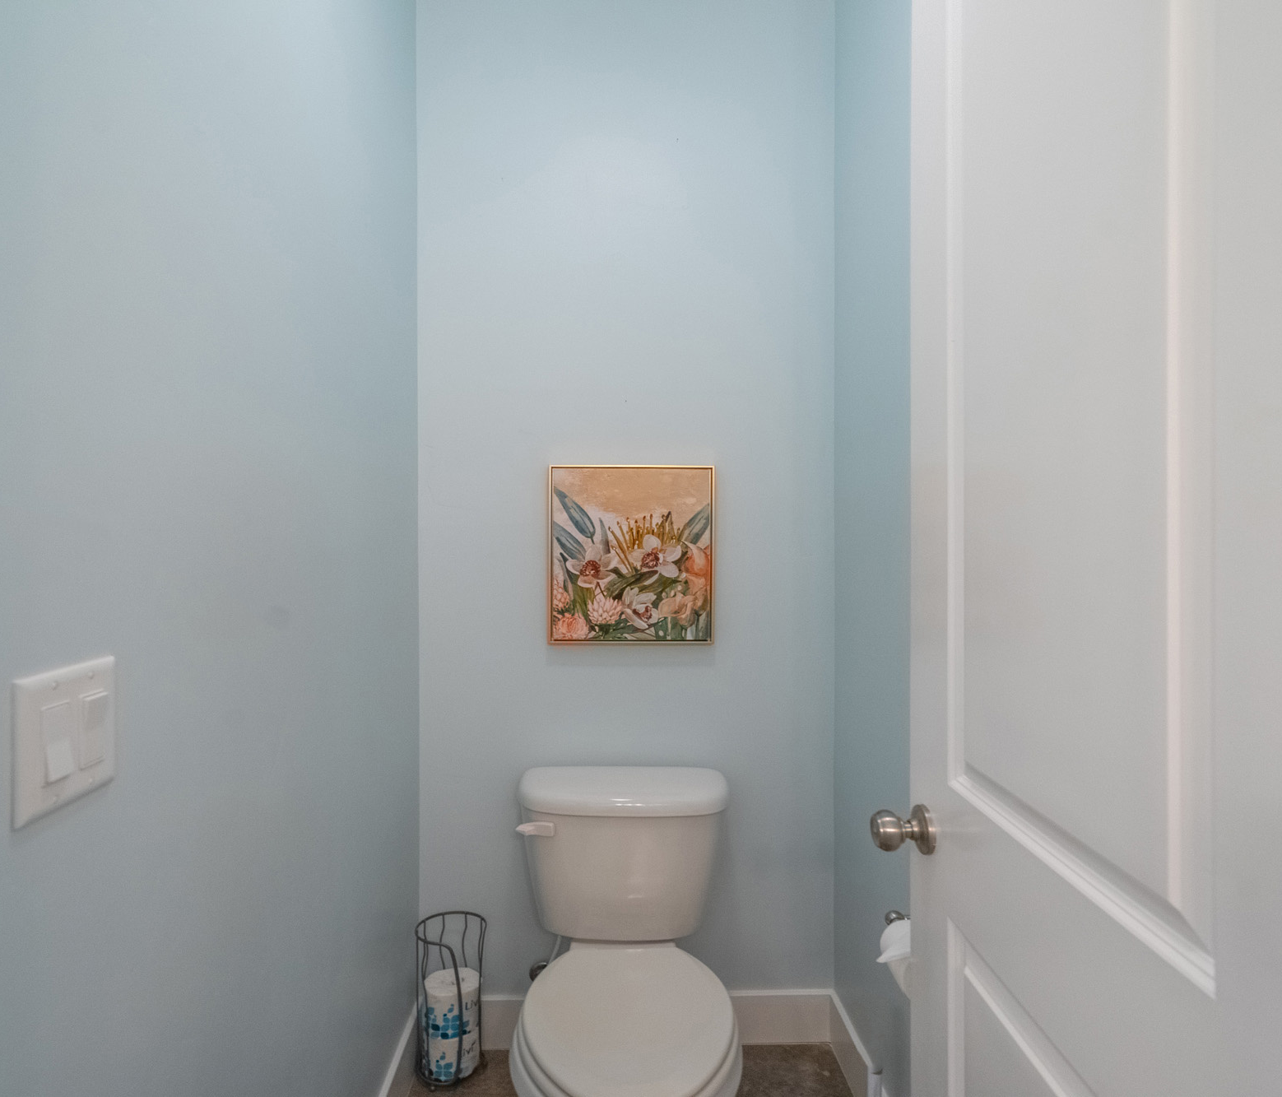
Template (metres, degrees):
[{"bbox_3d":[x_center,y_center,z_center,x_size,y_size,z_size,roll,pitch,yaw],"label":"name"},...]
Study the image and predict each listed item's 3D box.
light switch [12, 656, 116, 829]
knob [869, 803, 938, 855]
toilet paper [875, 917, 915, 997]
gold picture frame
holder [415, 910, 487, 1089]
[{"bbox_3d":[-0.514,0.166,0.656,0.012,0.120,0.122,0,1,-3],"label":"light switch"},{"bbox_3d":[0.354,0.377,0.985,0.072,0.066,0.066,0,1,-2],"label":"knob"},{"bbox_3d":[0.485,0.710,1.260,0.110,0.110,0.105,0,1,-3],"label":"toilet paper"},{"bbox_3d":[-0.024,0.018,1.905,0.422,0.460,0.034,0,1,-3],"label":"gold picture frame"},{"bbox_3d":[-0.466,1.102,1.785,0.170,0.360,0.170,0,1,0],"label":"holder"}]

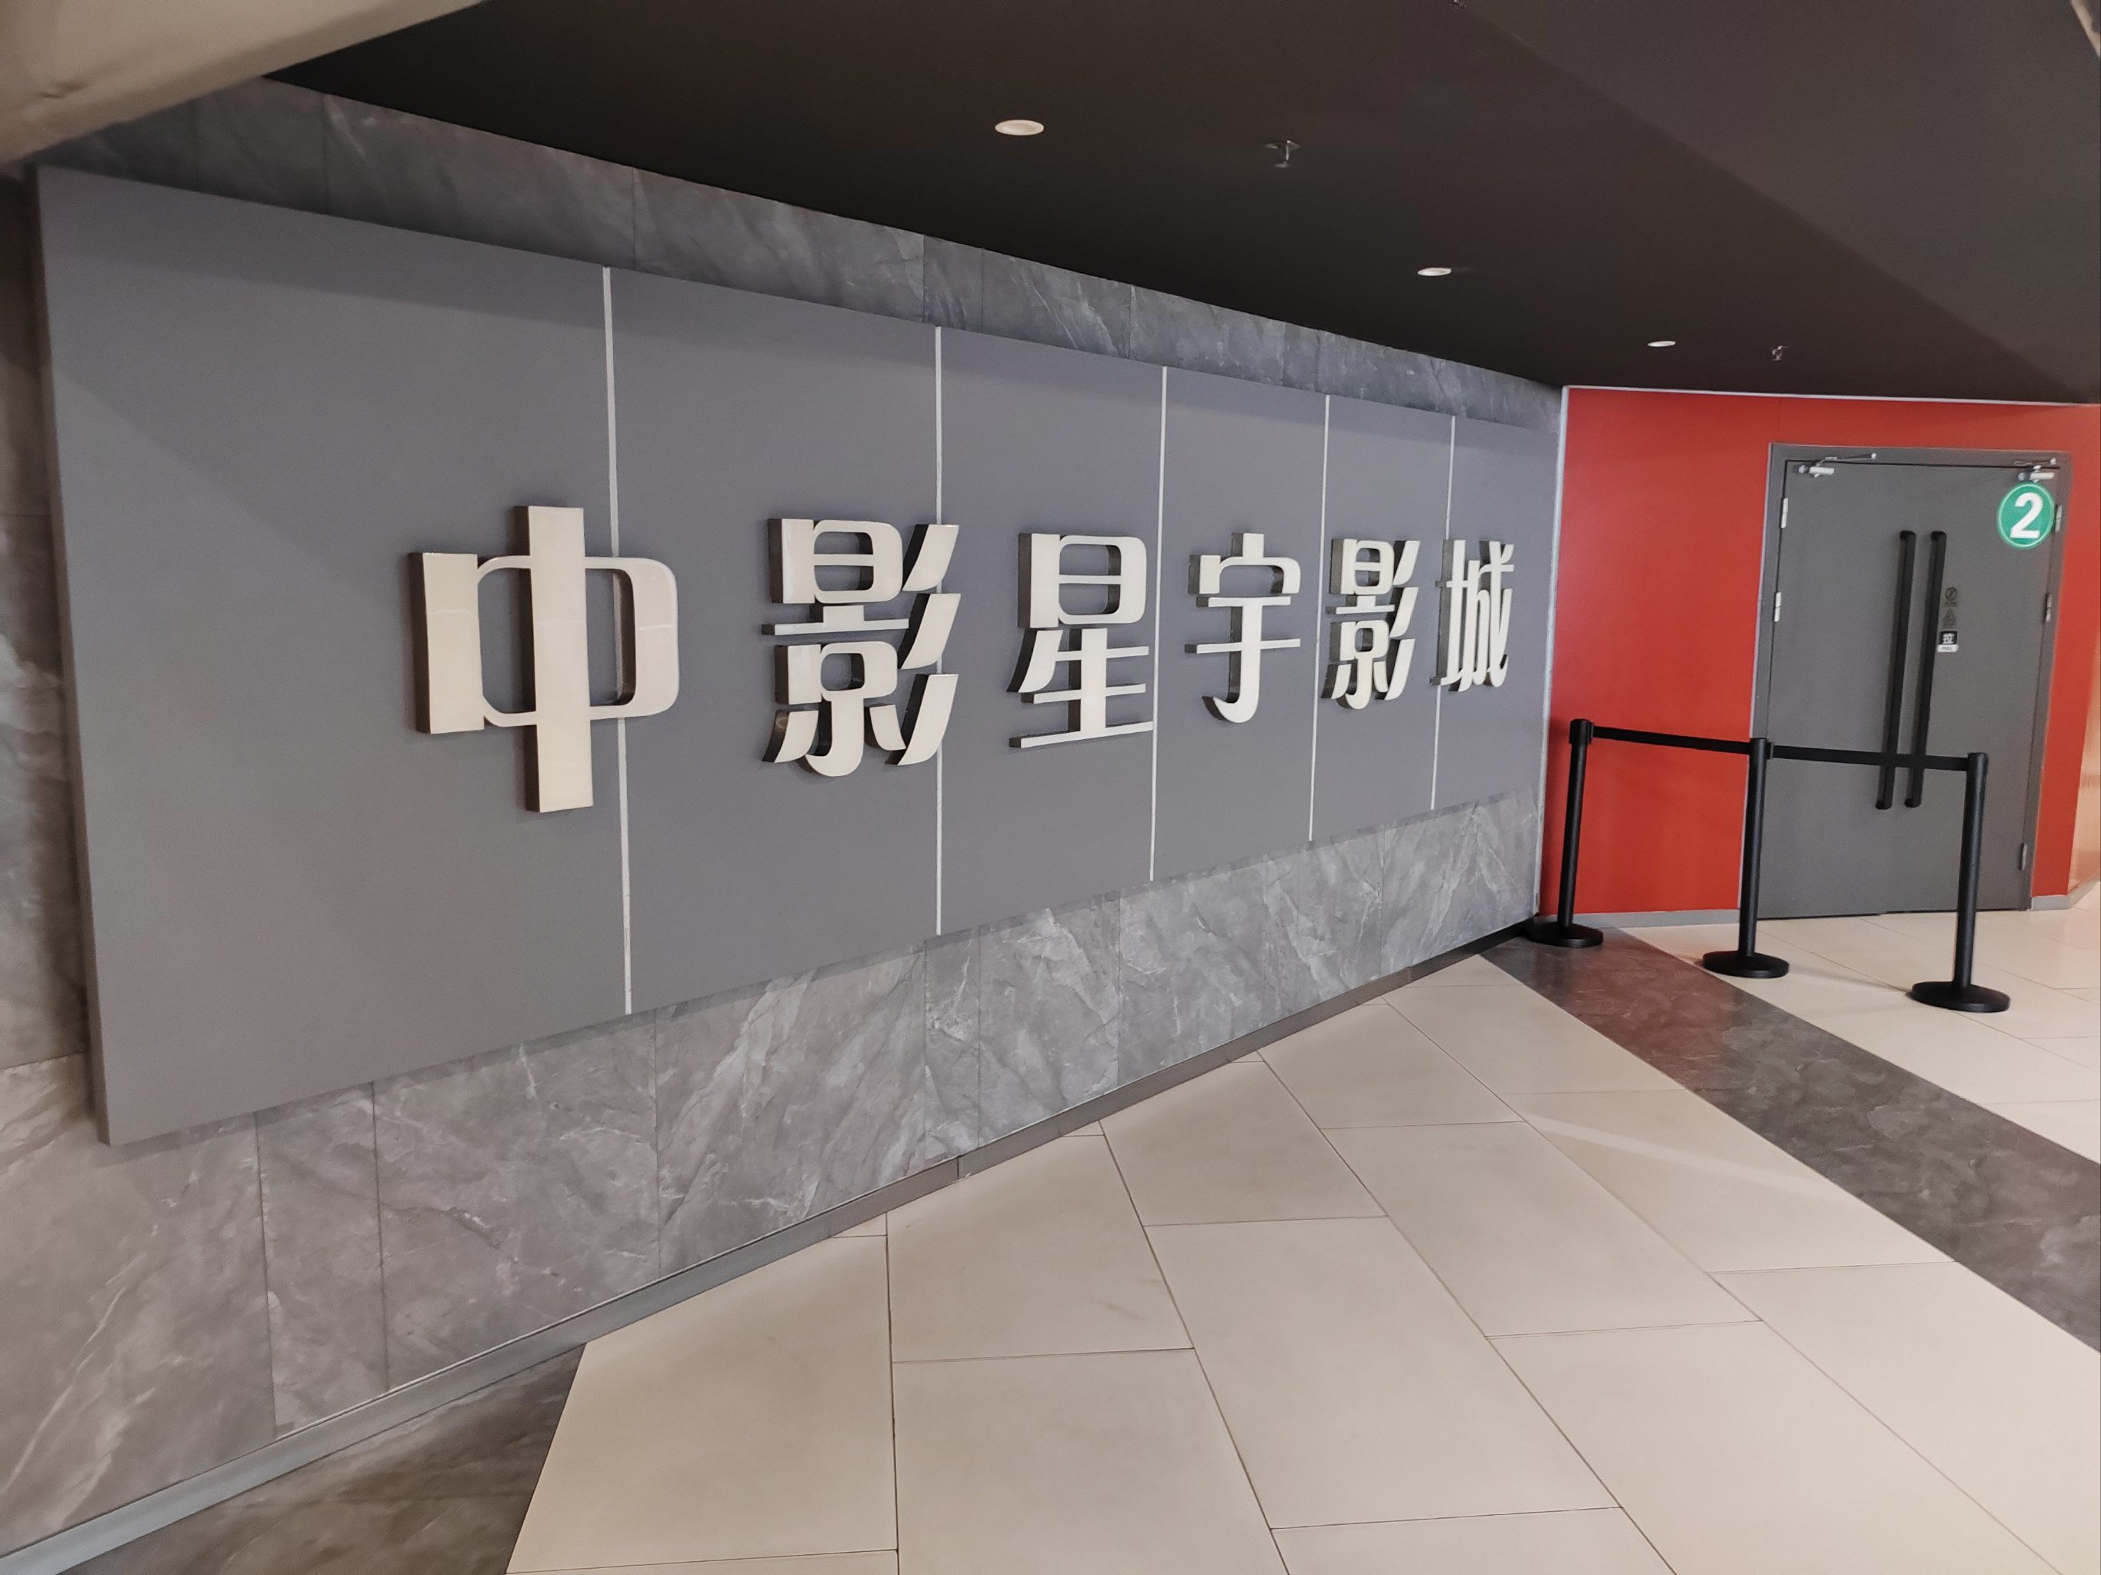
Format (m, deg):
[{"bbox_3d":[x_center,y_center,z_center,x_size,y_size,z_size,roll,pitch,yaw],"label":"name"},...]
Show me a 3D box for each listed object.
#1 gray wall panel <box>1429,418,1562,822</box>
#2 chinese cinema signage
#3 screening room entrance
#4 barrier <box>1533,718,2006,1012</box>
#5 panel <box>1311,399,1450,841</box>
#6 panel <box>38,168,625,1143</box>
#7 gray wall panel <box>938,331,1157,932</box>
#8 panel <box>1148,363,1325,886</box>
[{"bbox_3d":[1.703,-0.667,6.287,0.040,1.408,0.977,7,10,38],"label":"gray wall panel"},{"bbox_3d":[0.345,-0.432,4.521,0.045,0.548,4.526,7,10,38],"label":"chinese cinema signage"},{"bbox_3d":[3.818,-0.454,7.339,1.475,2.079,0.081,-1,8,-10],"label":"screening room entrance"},{"bbox_3d":[2.761,0.254,6.394,1.803,0.911,0.358,7,10,36],"label":"barrier"},{"bbox_3d":[1.117,-0.572,5.554,0.040,1.408,0.908,7,10,38],"label":"panel"},{"bbox_3d":[-1.129,-0.207,2.744,0.040,1.408,0.947,7,10,38],"label":"panel"},{"bbox_3d":[0.004,-0.391,4.162,0.040,1.408,0.893,7,10,38],"label":"gray wall panel"},{"bbox_3d":[0.558,-0.481,4.855,0.040,1.408,0.891,7,10,38],"label":"panel"}]

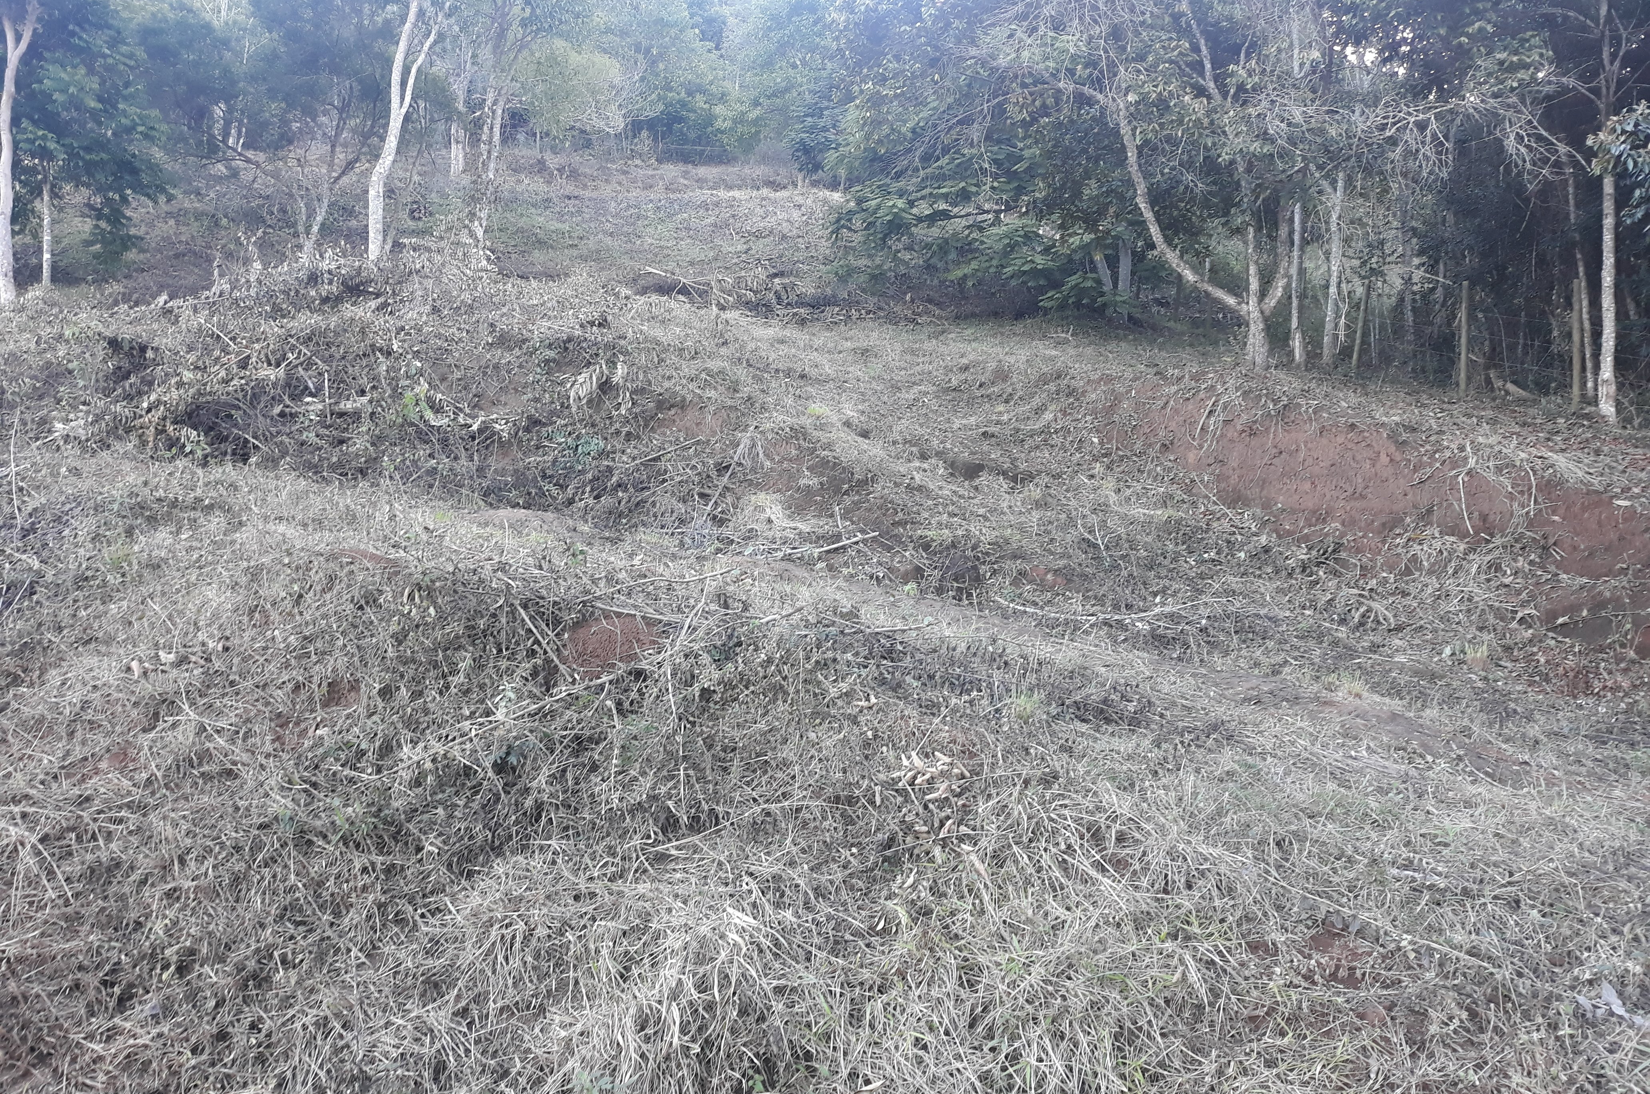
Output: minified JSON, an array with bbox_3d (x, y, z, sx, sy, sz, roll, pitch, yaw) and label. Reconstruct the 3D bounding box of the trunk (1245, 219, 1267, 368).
[{"bbox_3d":[6.356,-3.749,19.000,0.314,2.189,0.300,0,2,0],"label":"trunk"}]

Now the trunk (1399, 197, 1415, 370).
[{"bbox_3d":[9.497,-4.280,21.000,0.245,2.776,0.220,0,2,0],"label":"trunk"}]

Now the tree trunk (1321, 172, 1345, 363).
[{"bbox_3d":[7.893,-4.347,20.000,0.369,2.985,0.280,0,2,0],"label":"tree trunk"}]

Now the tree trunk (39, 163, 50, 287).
[{"bbox_3d":[-11.826,-4.883,19.500,0.152,1.973,0.150,0,2,0],"label":"tree trunk"}]

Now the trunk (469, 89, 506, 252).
[{"bbox_3d":[-6.036,-6.738,23.000,0.648,2.903,0.450,0,2,0],"label":"trunk"}]

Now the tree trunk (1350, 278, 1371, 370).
[{"bbox_3d":[8.448,-3.518,20.300,0.316,1.444,0.200,0,2,0],"label":"tree trunk"}]

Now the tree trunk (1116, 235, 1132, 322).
[{"bbox_3d":[5.693,-5.116,24.500,0.262,1.669,0.250,0,2,0],"label":"tree trunk"}]

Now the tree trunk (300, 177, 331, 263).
[{"bbox_3d":[-8.110,-5.205,20.500,0.498,1.355,0.350,0,2,0],"label":"tree trunk"}]

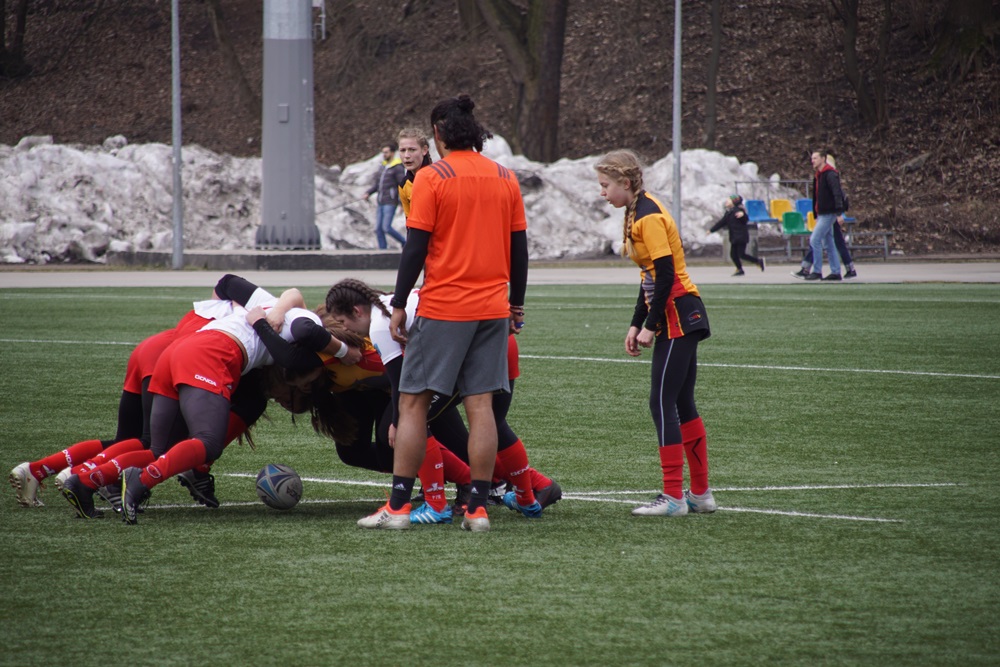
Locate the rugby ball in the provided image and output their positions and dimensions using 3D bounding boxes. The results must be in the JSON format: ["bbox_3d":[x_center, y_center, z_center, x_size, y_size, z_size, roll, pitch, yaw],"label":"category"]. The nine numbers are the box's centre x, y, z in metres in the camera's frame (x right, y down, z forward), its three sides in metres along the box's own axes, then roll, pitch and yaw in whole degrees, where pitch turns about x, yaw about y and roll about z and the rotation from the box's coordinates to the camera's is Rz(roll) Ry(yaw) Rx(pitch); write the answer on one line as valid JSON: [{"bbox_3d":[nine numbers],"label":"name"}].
[{"bbox_3d":[-0.939,0.657,32.000,0.190,0.190,0.280,-37,-22,0],"label":"rugby ball"}]

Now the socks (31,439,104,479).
[{"bbox_3d":[-1.903,0.550,33.000,0.350,0.120,0.110,-23,1,-23],"label":"socks"}]

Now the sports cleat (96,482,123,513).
[{"bbox_3d":[-1.622,0.704,31.800,0.250,0.105,0.092,37,-6,-15],"label":"sports cleat"}]

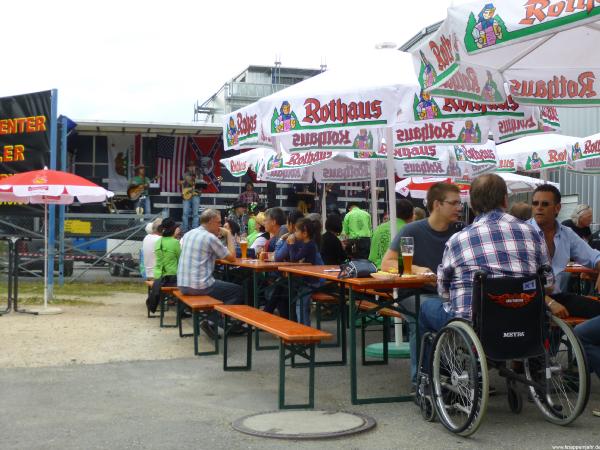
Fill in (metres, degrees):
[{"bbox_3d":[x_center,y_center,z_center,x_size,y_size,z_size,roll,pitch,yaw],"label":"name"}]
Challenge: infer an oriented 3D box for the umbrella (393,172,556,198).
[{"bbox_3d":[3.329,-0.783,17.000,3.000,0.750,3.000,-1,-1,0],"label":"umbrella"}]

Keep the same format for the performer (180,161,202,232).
[{"bbox_3d":[-2.709,-0.685,22.300,0.600,1.790,0.450,-1,-1,-5],"label":"performer"}]

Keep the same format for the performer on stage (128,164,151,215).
[{"bbox_3d":[-4.096,-0.663,23.000,0.600,1.740,0.450,0,-1,-14],"label":"performer on stage"}]

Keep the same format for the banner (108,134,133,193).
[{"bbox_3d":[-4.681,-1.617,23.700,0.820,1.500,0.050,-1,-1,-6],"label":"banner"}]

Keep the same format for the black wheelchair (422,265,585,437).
[{"bbox_3d":[1.049,0.643,4.930,0.650,0.880,1.020,-1,-1,-17],"label":"black wheelchair"}]

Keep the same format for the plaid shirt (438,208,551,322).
[{"bbox_3d":[1.069,0.222,4.930,0.560,0.630,0.420,0,-1,-18],"label":"plaid shirt"}]

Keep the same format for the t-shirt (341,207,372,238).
[{"bbox_3d":[0.931,-0.041,14.600,0.470,0.540,0.290,-1,-1,-12],"label":"t-shirt"}]

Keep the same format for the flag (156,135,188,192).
[{"bbox_3d":[-3.395,-1.627,24.000,0.900,1.500,0.050,-1,-1,-21],"label":"flag"}]

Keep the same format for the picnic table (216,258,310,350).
[{"bbox_3d":[-0.410,0.773,9.075,0.500,0.770,2.200,-1,-1,-15],"label":"picnic table"}]

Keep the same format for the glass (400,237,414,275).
[{"bbox_3d":[0.682,0.194,5.720,0.085,0.243,0.085,-1,-1,0],"label":"glass"}]

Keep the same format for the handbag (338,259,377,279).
[{"bbox_3d":[0.357,0.270,5.600,0.220,0.120,0.140,-1,-1,6],"label":"handbag"}]

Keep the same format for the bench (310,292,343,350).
[{"bbox_3d":[0.077,0.913,9.174,0.260,0.480,2.200,-1,-1,-14],"label":"bench"}]

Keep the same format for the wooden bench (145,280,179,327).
[{"bbox_3d":[-1.722,0.971,11.320,0.260,0.480,2.200,-1,-1,-15],"label":"wooden bench"}]

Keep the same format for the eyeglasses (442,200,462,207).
[{"bbox_3d":[0.950,-0.134,5.650,0.140,0.040,0.140,-1,-1,12],"label":"eyeglasses"}]

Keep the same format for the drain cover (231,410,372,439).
[{"bbox_3d":[0.025,1.095,4.971,0.780,0.040,0.780,-1,-1,0],"label":"drain cover"}]

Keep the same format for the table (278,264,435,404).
[{"bbox_3d":[0.334,0.717,6.310,0.500,0.770,2.200,-1,-1,-13],"label":"table"}]

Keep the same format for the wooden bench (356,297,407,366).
[{"bbox_3d":[0.790,0.860,6.356,0.260,0.480,2.200,-1,-1,-14],"label":"wooden bench"}]

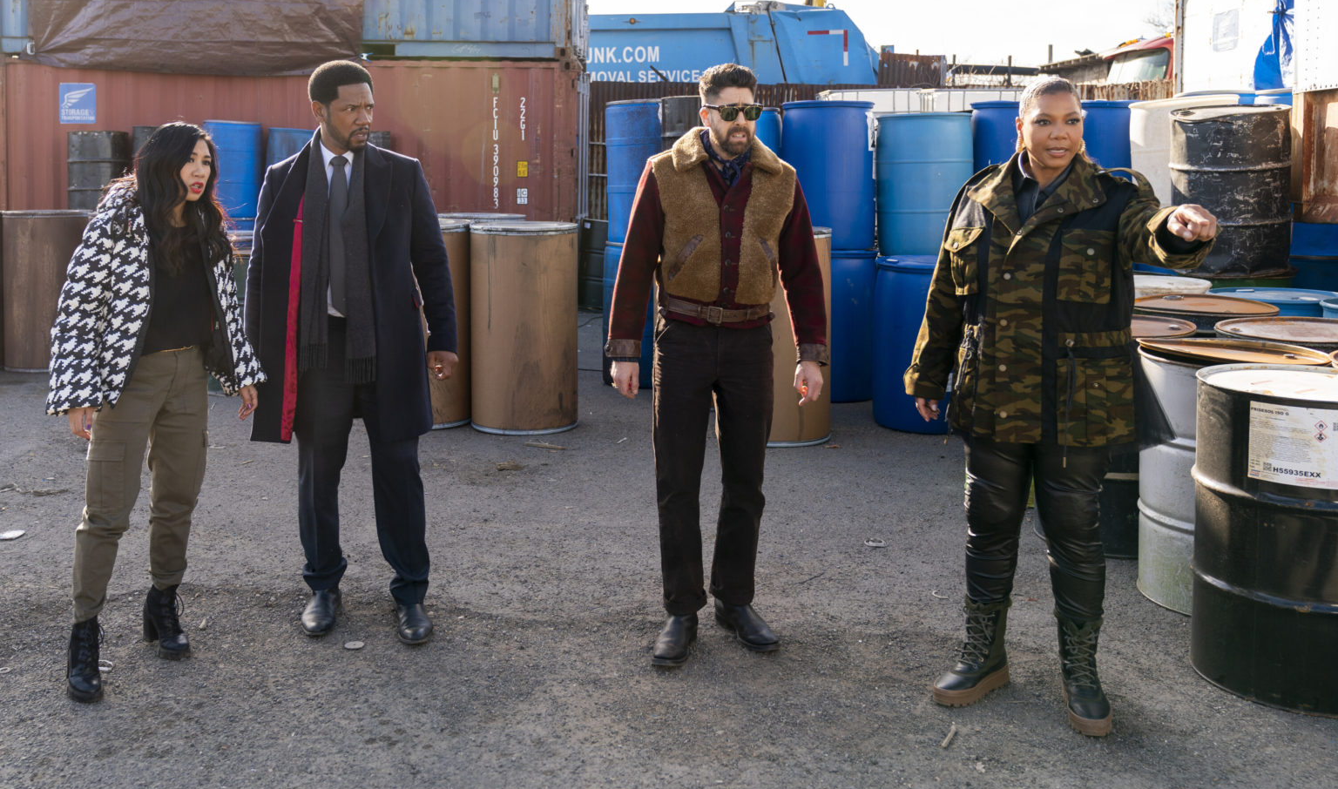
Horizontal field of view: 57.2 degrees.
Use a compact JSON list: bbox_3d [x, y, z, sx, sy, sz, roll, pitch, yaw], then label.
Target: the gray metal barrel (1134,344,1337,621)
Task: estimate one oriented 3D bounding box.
[{"bbox_3d":[1.975,0.294,4.310,0.600,0.880,0.600,0,11,0],"label":"gray metal barrel"}]

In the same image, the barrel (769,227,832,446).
[{"bbox_3d":[0.580,-0.320,6.580,0.585,1.085,0.585,0,11,0],"label":"barrel"}]

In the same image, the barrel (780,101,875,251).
[{"bbox_3d":[0.998,-1.385,7.680,0.580,0.910,0.580,0,9,0],"label":"barrel"}]

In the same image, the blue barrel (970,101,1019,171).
[{"bbox_3d":[2.160,-1.361,7.600,0.580,0.900,0.580,0,11,0],"label":"blue barrel"}]

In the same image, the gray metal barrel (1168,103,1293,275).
[{"bbox_3d":[2.978,-1.072,6.500,0.590,0.880,0.590,0,9,0],"label":"gray metal barrel"}]

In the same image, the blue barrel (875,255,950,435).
[{"bbox_3d":[1.444,-0.290,6.930,0.590,0.910,0.590,0,9,0],"label":"blue barrel"}]

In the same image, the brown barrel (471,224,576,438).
[{"bbox_3d":[-0.799,-0.373,6.780,0.585,1.060,0.585,0,9,0],"label":"brown barrel"}]

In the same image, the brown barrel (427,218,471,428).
[{"bbox_3d":[-1.406,-0.389,6.860,0.585,1.085,0.585,0,11,0],"label":"brown barrel"}]

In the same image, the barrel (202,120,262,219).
[{"bbox_3d":[-4.454,-2.297,12.500,0.585,0.930,0.585,0,9,0],"label":"barrel"}]

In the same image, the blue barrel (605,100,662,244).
[{"bbox_3d":[-0.115,-1.432,7.920,0.580,0.900,0.580,0,11,0],"label":"blue barrel"}]

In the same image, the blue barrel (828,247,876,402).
[{"bbox_3d":[0.998,-0.437,7.650,0.580,0.900,0.580,0,11,0],"label":"blue barrel"}]

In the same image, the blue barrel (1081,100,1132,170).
[{"bbox_3d":[2.722,-1.370,7.650,0.580,0.900,0.580,0,11,0],"label":"blue barrel"}]

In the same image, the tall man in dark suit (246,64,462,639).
[{"bbox_3d":[-1.042,-0.150,4.000,0.680,1.840,0.420,-1,10,-5],"label":"tall man in dark suit"}]

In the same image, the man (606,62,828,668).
[{"bbox_3d":[0.147,-0.092,3.740,0.660,1.790,0.400,-1,11,-5],"label":"man"}]

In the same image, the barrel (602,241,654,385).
[{"bbox_3d":[-0.142,-0.542,8.100,0.585,0.910,0.585,0,9,0],"label":"barrel"}]

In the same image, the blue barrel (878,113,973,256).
[{"bbox_3d":[1.577,-1.281,7.550,0.585,0.890,0.585,0,9,0],"label":"blue barrel"}]

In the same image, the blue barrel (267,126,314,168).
[{"bbox_3d":[-3.798,-2.254,12.500,0.585,0.900,0.585,0,9,0],"label":"blue barrel"}]

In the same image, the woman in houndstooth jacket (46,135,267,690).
[{"bbox_3d":[-1.503,0.021,3.580,0.600,1.620,0.440,-10,15,-44],"label":"woman in houndstooth jacket"}]

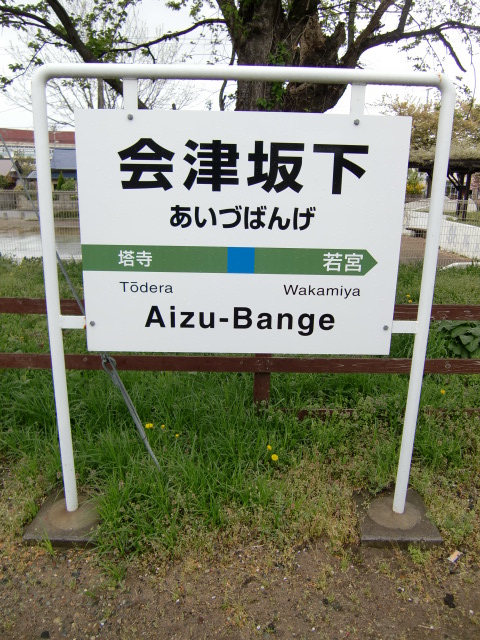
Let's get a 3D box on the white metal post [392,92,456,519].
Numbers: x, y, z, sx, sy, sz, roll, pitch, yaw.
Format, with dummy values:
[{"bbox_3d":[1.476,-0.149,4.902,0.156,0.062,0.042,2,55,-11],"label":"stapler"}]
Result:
[{"bbox_3d":[0.739,0.003,2.076,0.053,1.789,0.053,1,16,-2],"label":"white metal post"}]

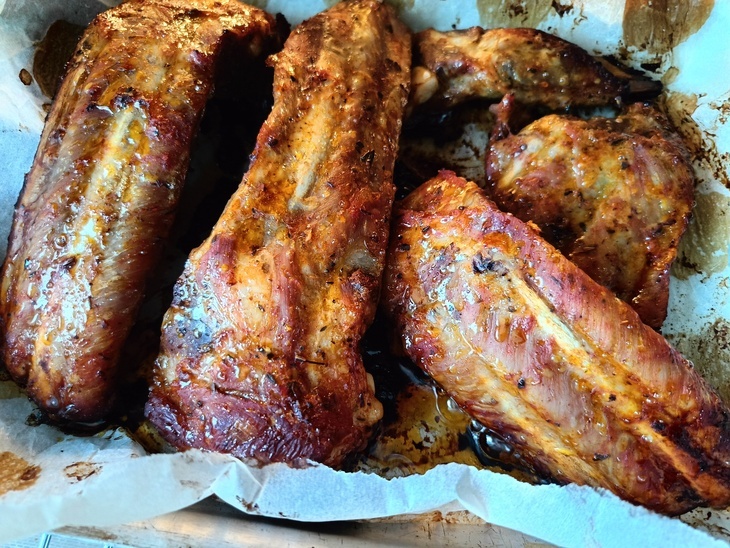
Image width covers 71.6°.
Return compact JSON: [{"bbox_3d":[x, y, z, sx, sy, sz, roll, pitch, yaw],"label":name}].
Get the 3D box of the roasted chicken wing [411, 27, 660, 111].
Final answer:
[{"bbox_3d":[0.105,-0.126,0.315,0.147,0.037,0.043,6,69,2],"label":"roasted chicken wing"}]

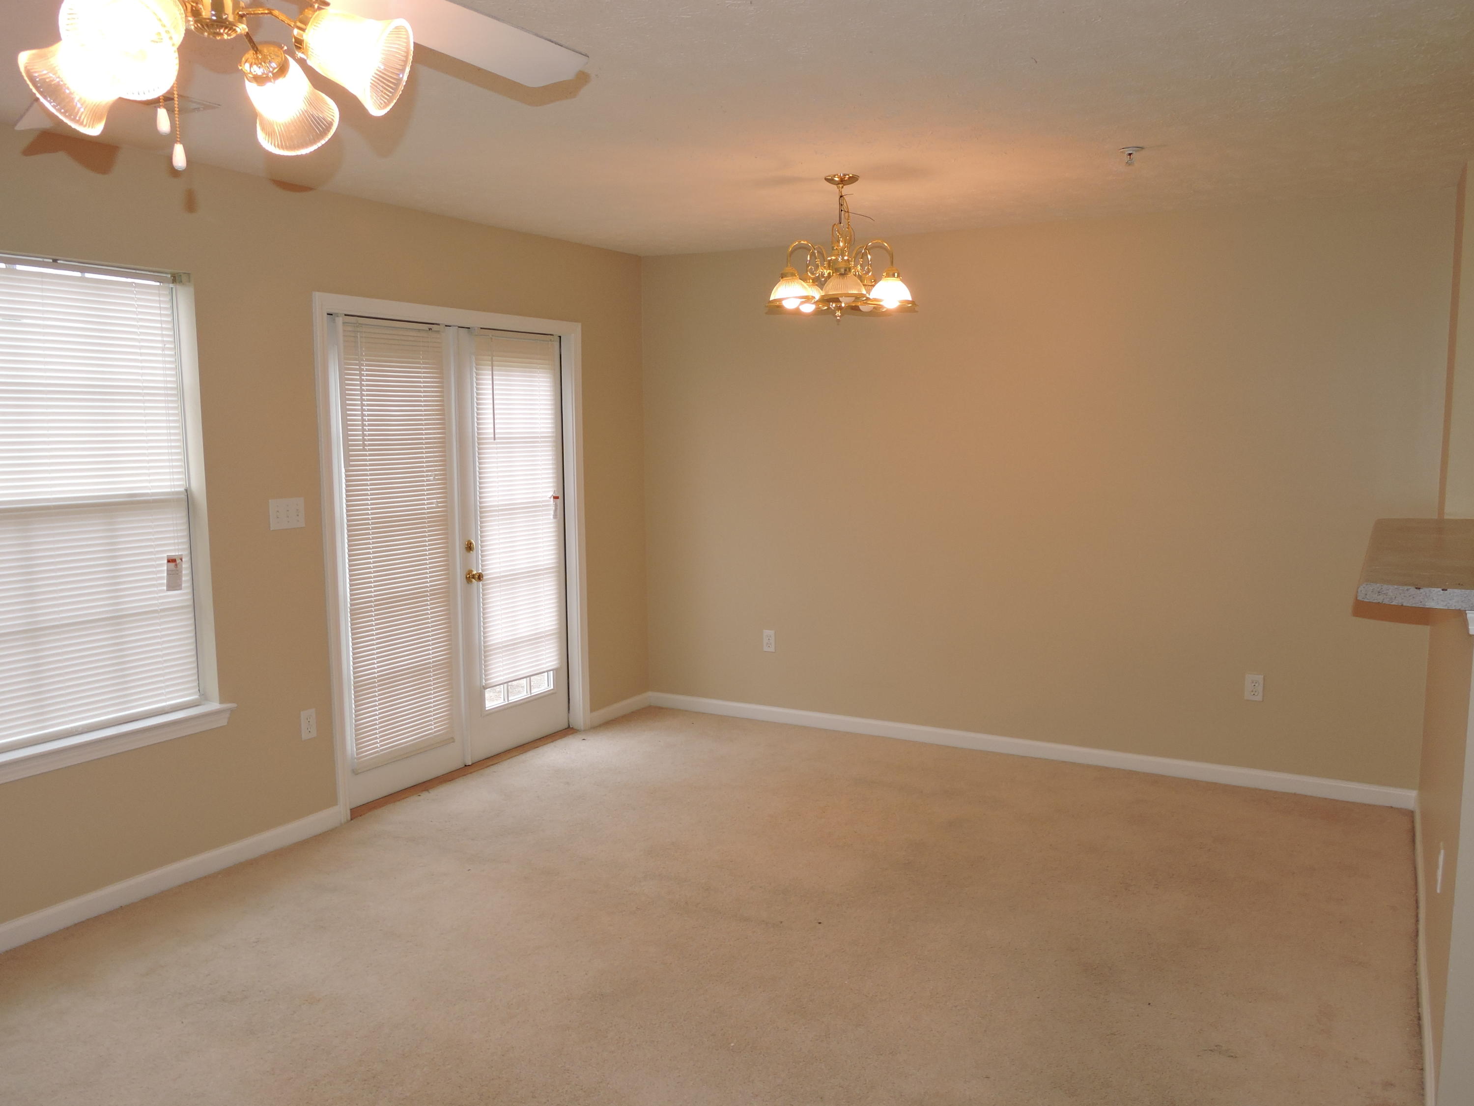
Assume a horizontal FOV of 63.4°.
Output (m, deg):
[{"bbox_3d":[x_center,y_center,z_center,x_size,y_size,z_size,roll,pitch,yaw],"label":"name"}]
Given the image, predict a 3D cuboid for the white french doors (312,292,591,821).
[{"bbox_3d":[-1.248,-0.035,5.409,0.135,2.091,1.699,3,7,29],"label":"white french doors"}]

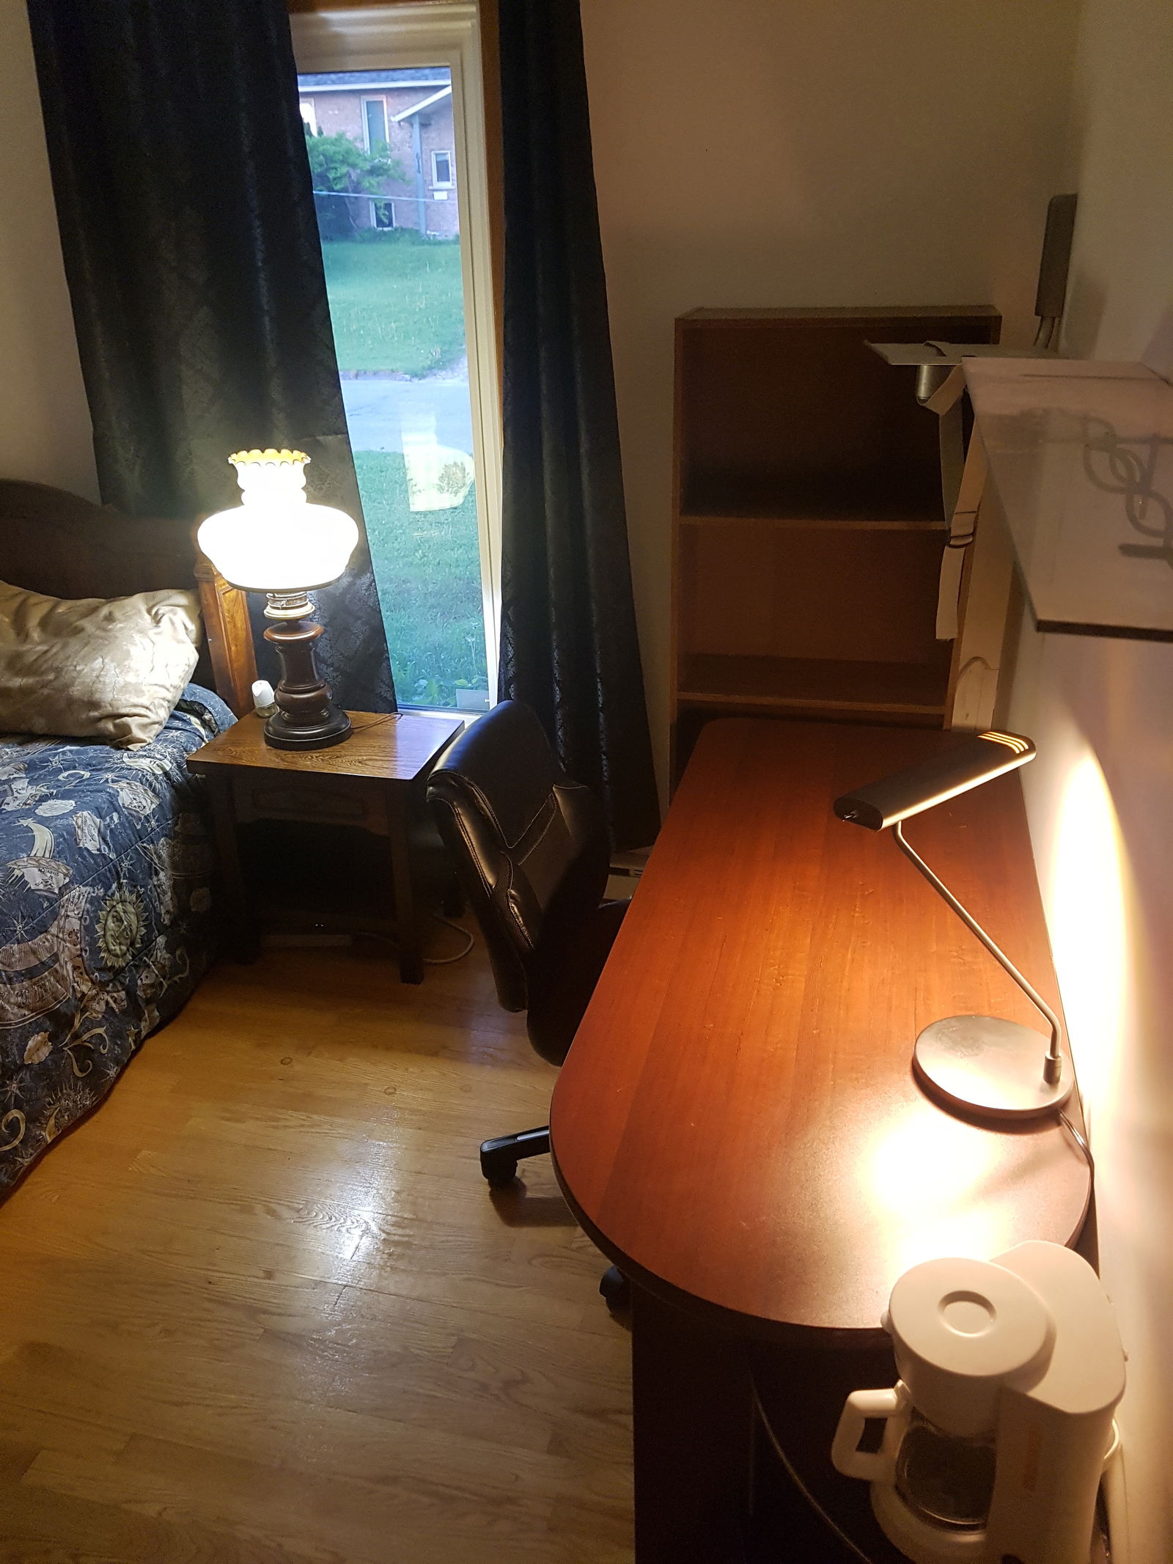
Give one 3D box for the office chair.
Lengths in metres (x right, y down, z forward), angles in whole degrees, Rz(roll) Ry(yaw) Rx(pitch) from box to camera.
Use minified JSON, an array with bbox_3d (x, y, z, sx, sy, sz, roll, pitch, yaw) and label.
[{"bbox_3d":[0.115,0.333,2.074,0.670,0.960,0.610,5,27,14],"label":"office chair"}]

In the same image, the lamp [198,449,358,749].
[{"bbox_3d":[-0.688,-0.419,2.722,0.395,0.653,0.395,5,27,14],"label":"lamp"}]

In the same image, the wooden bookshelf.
[{"bbox_3d":[0.508,-0.237,2.609,0.591,1.502,0.271,5,27,14],"label":"wooden bookshelf"}]

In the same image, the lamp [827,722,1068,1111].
[{"bbox_3d":[0.479,0.140,1.463,0.309,0.340,0.394,10,28,23],"label":"lamp"}]

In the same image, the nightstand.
[{"bbox_3d":[-0.607,0.160,2.926,0.547,0.570,0.343,4,26,12],"label":"nightstand"}]

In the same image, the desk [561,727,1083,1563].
[{"bbox_3d":[0.377,0.528,1.909,0.606,0.740,1.462,5,27,14],"label":"desk"}]

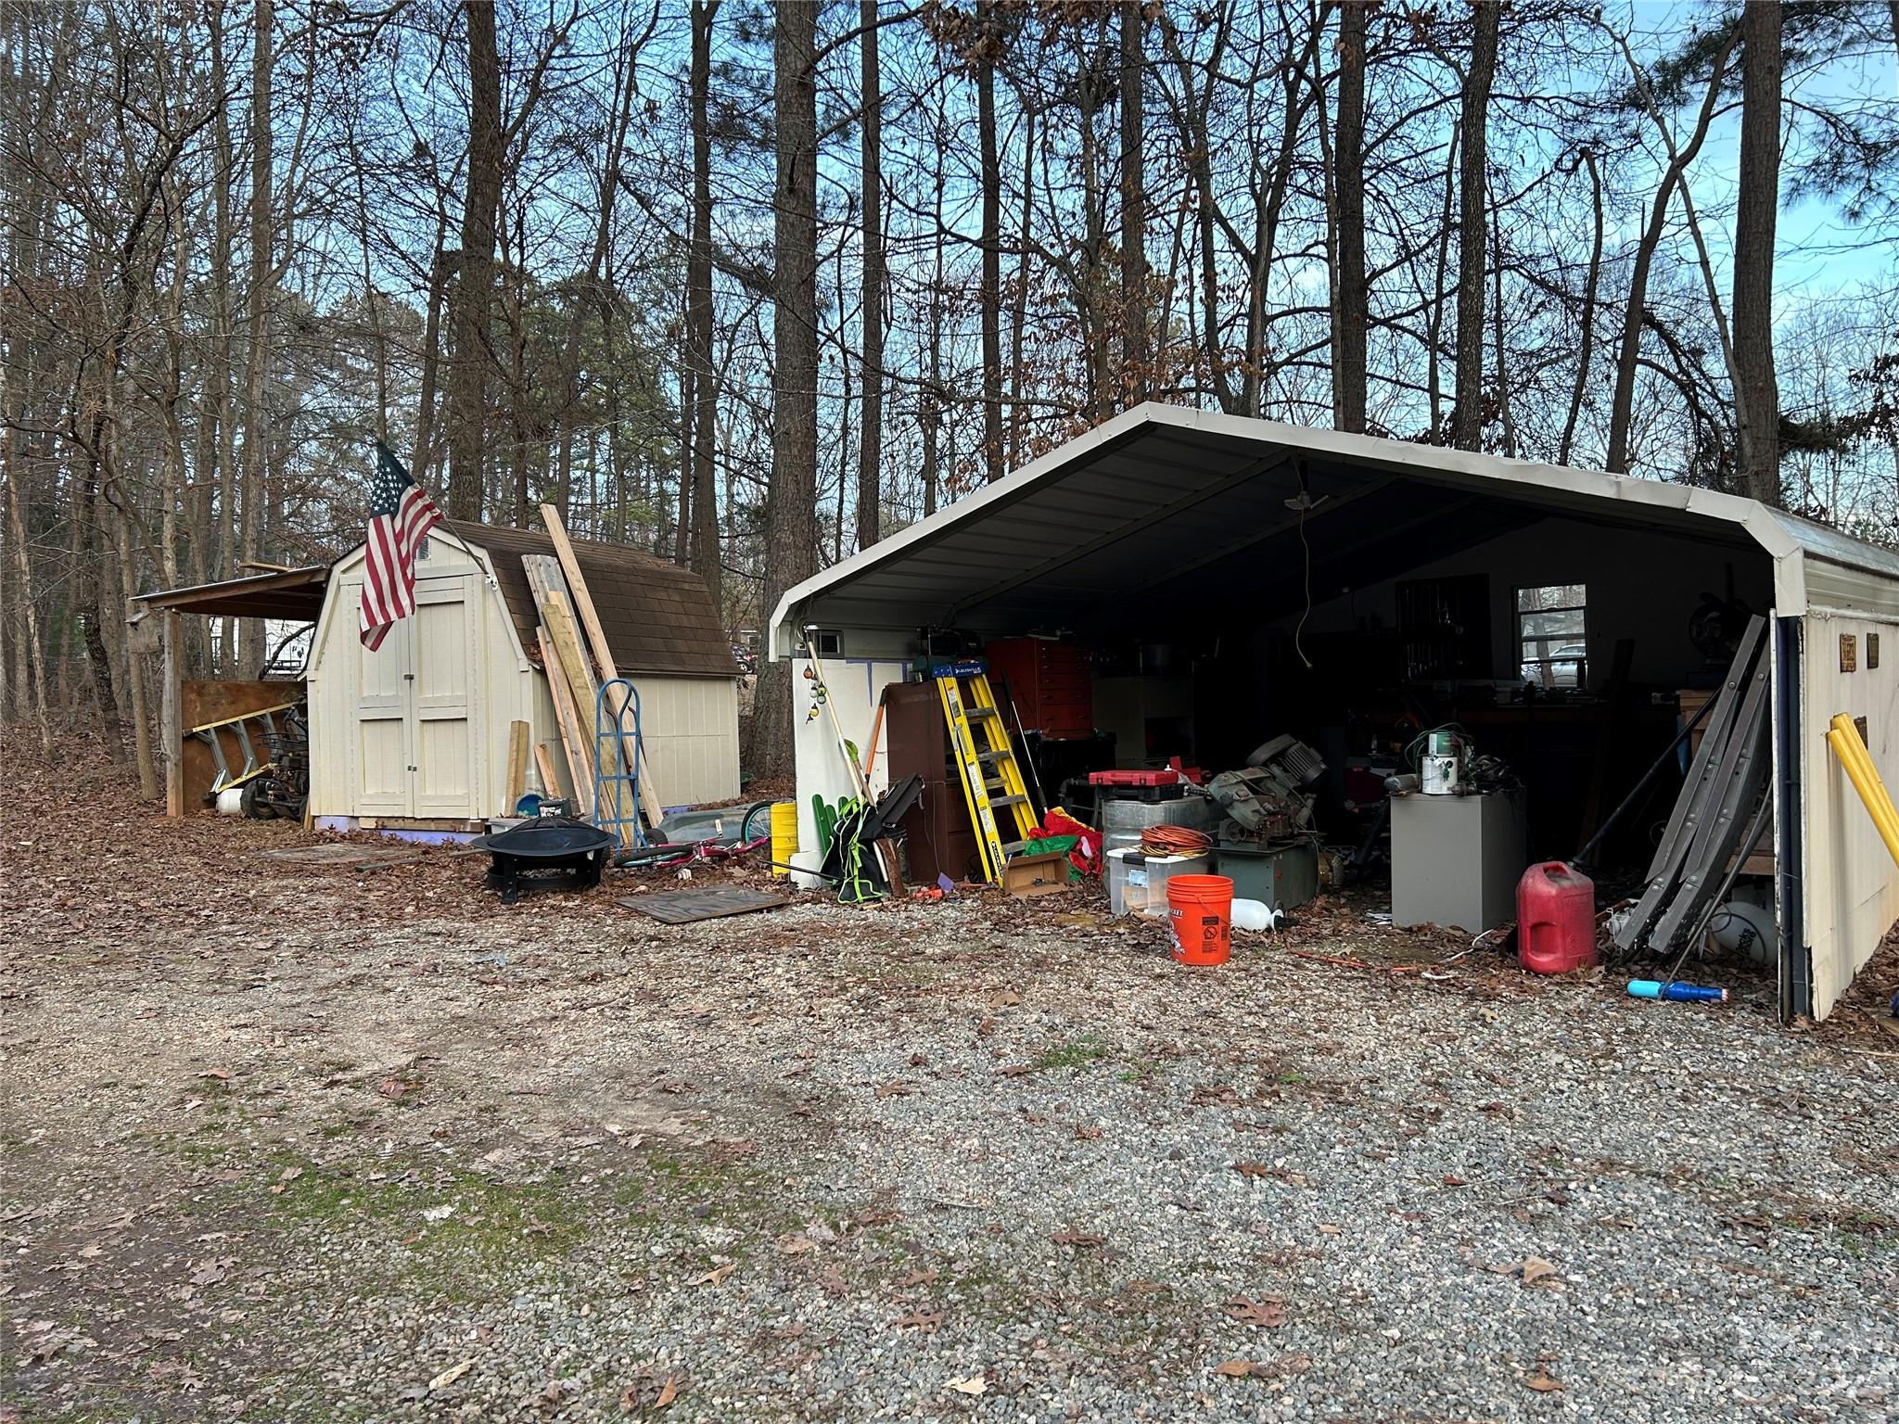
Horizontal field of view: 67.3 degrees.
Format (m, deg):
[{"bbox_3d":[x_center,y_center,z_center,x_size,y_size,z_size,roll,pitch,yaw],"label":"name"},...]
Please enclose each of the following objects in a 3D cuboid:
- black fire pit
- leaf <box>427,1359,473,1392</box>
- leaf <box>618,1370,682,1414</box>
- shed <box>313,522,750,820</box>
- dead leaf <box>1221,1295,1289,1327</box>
[{"bbox_3d":[-2.400,0.851,8.450,0.880,0.470,0.880,-1,3,0],"label":"black fire pit"},{"bbox_3d":[-1.030,1.373,2.957,0.042,0.022,0.118,0,4,26],"label":"leaf"},{"bbox_3d":[-0.600,1.368,2.862,0.118,0.030,0.090,-1,3,0],"label":"leaf"},{"bbox_3d":[-3.572,-0.330,12.234,2.490,2.420,2.620,-1,0,28],"label":"shed"},{"bbox_3d":[0.670,1.321,3.144,0.132,0.026,0.085,-1,3,0],"label":"dead leaf"}]

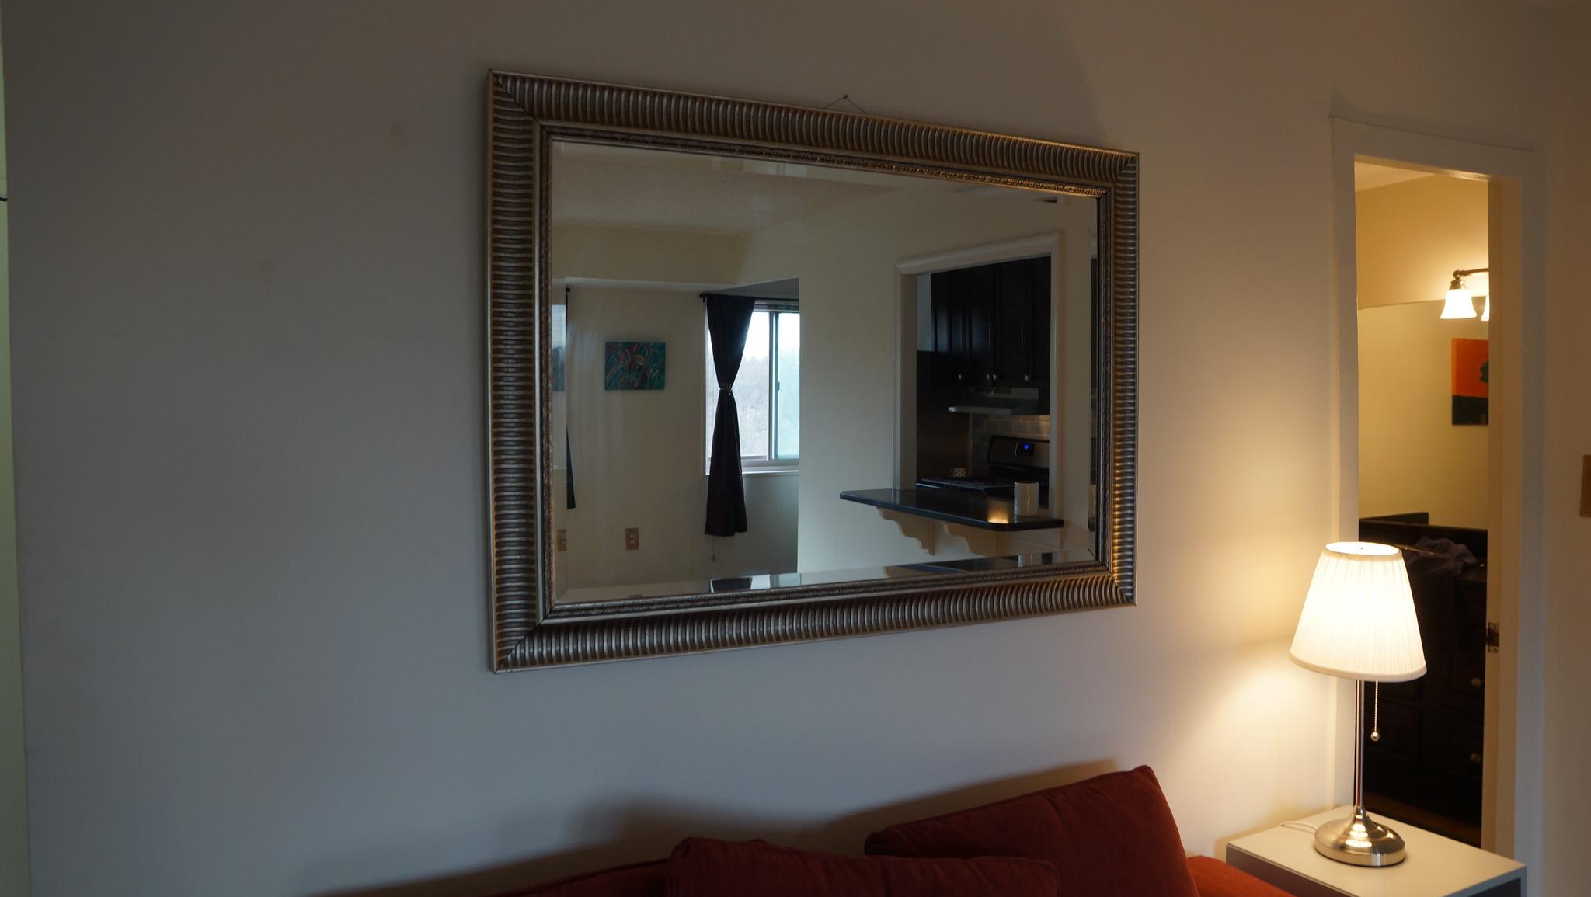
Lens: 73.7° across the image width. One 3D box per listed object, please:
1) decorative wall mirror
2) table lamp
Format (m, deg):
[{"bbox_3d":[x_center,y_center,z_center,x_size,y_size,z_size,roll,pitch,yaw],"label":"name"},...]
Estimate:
[{"bbox_3d":[0.099,-0.113,1.712,1.149,0.825,0.050,-1,1,-25],"label":"decorative wall mirror"},{"bbox_3d":[1.049,0.460,1.966,0.220,0.550,0.220,-1,1,-25],"label":"table lamp"}]

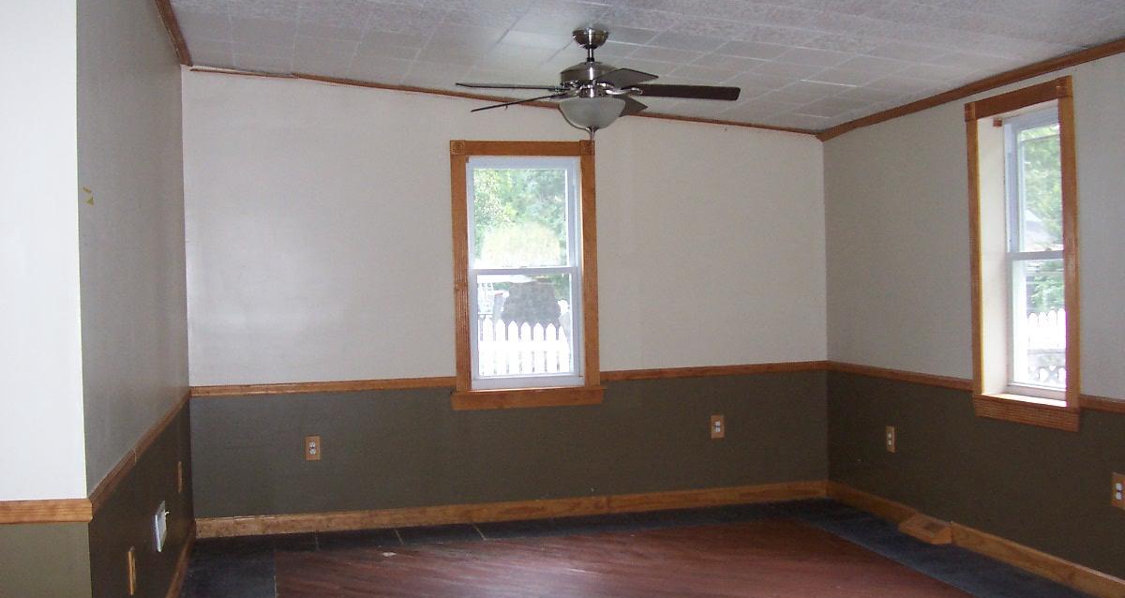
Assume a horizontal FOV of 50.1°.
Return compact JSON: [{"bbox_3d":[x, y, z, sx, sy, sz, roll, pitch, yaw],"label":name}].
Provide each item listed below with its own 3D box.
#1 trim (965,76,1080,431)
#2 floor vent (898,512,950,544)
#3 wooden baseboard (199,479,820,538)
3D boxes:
[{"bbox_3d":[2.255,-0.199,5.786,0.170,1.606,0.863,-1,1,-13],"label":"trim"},{"bbox_3d":[1.912,1.207,6.340,0.115,0.090,0.385,-1,0,-13],"label":"floor vent"},{"bbox_3d":[-0.191,1.290,7.391,3.954,0.113,0.022,-1,1,-13],"label":"wooden baseboard"}]

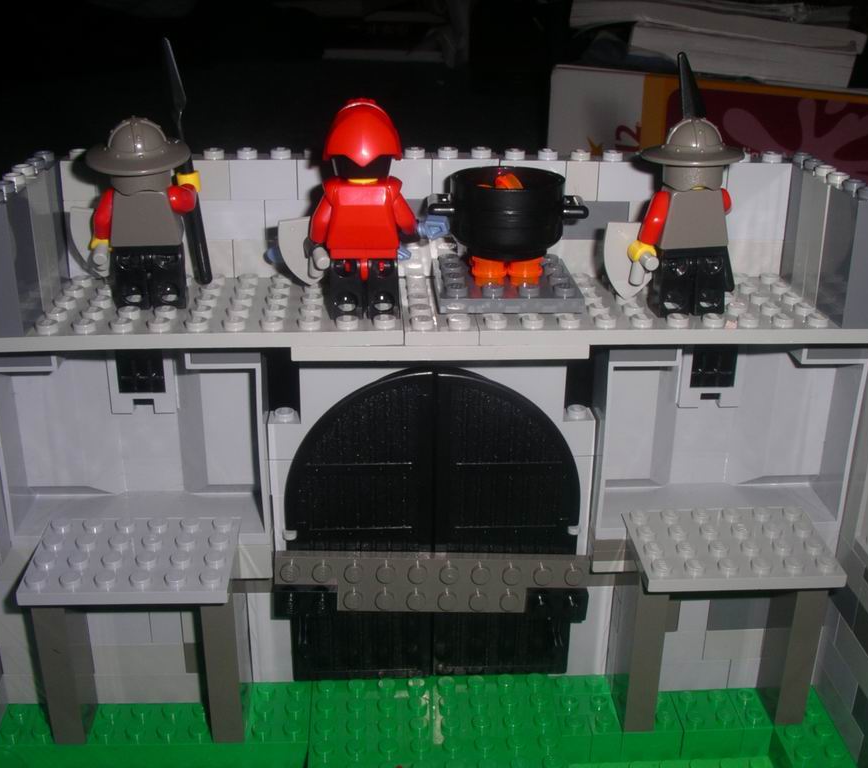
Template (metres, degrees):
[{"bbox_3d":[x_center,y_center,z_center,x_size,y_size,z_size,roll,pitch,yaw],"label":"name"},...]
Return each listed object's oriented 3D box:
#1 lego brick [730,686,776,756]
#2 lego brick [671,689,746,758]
[{"bbox_3d":[0.083,0.089,0.289,0.008,0.010,0.016,-1,22,-3],"label":"lego brick"},{"bbox_3d":[0.071,0.089,0.288,0.016,0.010,0.016,-1,22,-3],"label":"lego brick"}]

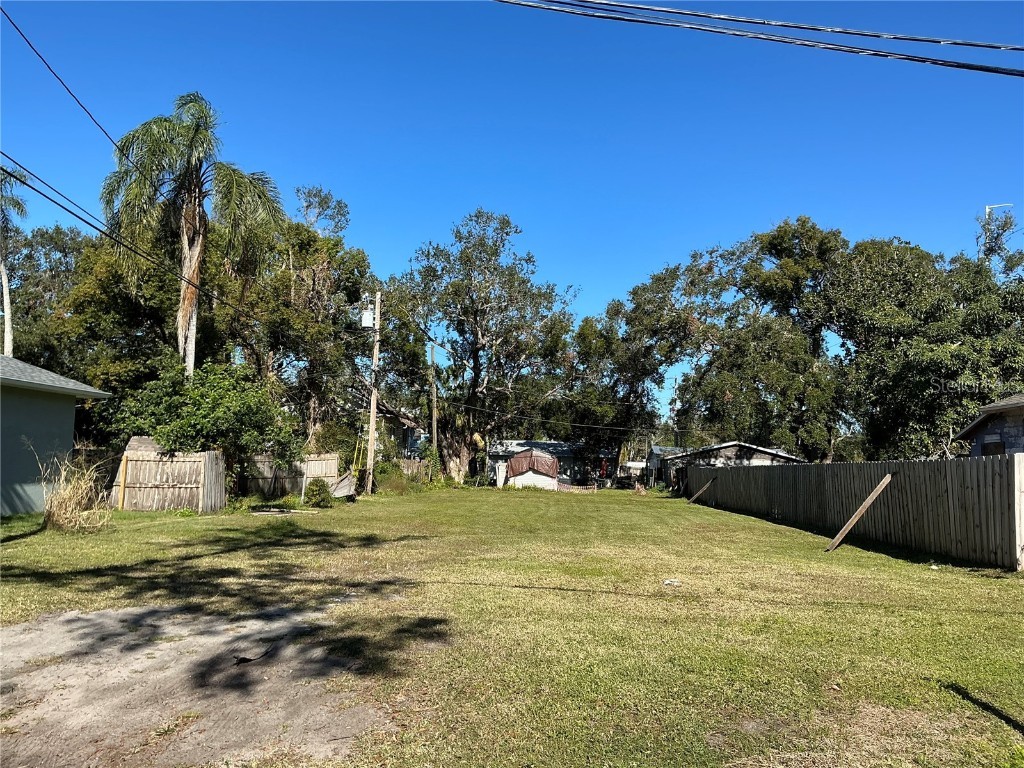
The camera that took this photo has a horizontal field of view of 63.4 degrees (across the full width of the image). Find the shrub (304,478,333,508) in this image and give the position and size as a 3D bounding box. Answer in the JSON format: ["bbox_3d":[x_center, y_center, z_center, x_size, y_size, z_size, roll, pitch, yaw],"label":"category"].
[{"bbox_3d":[-6.487,3.673,27.766,0.930,1.020,0.930,1,-6,0],"label":"shrub"}]

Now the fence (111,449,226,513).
[{"bbox_3d":[-10.294,2.925,24.822,2.900,1.850,1.700,0,-6,4],"label":"fence"}]

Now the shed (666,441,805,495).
[{"bbox_3d":[16.540,6.284,62.702,10.100,3.600,8.000,0,-6,3],"label":"shed"}]

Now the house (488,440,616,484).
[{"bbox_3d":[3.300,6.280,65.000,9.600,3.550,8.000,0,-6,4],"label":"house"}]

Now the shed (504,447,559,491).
[{"bbox_3d":[1.379,5.733,55.708,3.450,2.950,3.400,0,-6,3],"label":"shed"}]

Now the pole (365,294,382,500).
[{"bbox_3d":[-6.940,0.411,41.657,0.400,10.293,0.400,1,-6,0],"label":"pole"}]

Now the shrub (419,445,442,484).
[{"bbox_3d":[-5.483,5.490,55.725,1.650,2.700,1.650,1,-6,0],"label":"shrub"}]

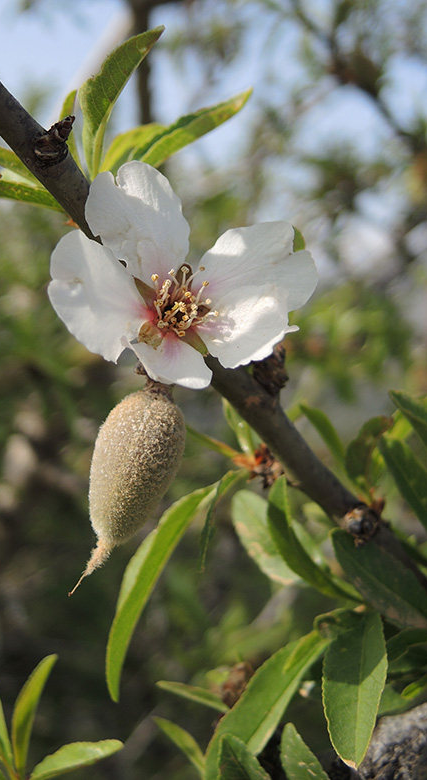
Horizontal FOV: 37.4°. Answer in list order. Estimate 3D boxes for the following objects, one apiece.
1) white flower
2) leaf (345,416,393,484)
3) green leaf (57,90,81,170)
[{"bbox_3d":[-0.006,-0.021,0.117,0.047,0.040,0.020,0,-10,-2],"label":"white flower"},{"bbox_3d":[0.037,0.015,0.152,0.007,0.018,0.005,20,0,15],"label":"leaf"},{"bbox_3d":[-0.030,-0.056,0.137,0.003,0.020,0.004,-8,-12,-9],"label":"green leaf"}]

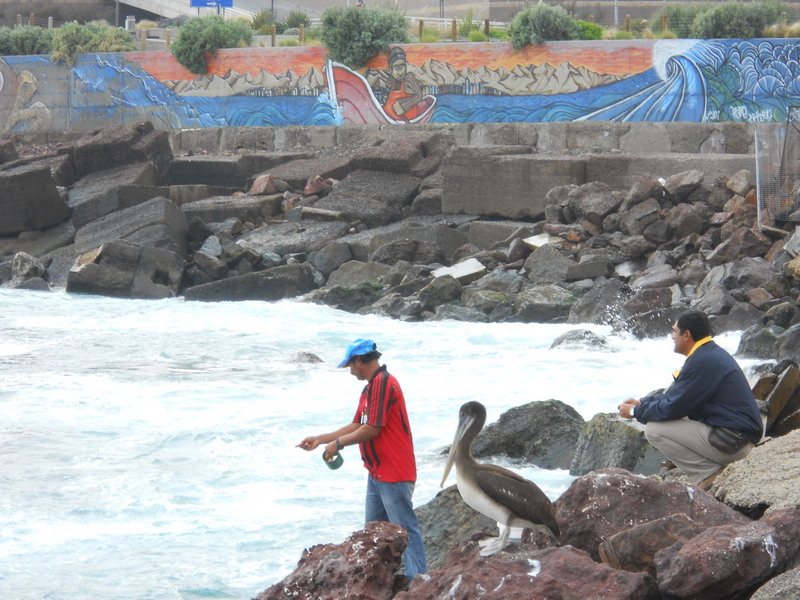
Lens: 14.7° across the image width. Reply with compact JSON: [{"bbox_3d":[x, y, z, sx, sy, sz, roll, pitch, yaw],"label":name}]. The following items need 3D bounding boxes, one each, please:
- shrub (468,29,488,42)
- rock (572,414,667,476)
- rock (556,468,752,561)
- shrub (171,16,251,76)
[{"bbox_3d":[2.321,-7.758,91.000,0.588,0.411,0.550,0,2,0],"label":"shrub"},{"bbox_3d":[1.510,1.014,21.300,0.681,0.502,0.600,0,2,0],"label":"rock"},{"bbox_3d":[1.462,1.258,18.000,1.180,0.581,0.850,0,2,0],"label":"rock"},{"bbox_3d":[-5.935,-8.044,97.500,2.550,1.850,2.000,0,2,0],"label":"shrub"}]

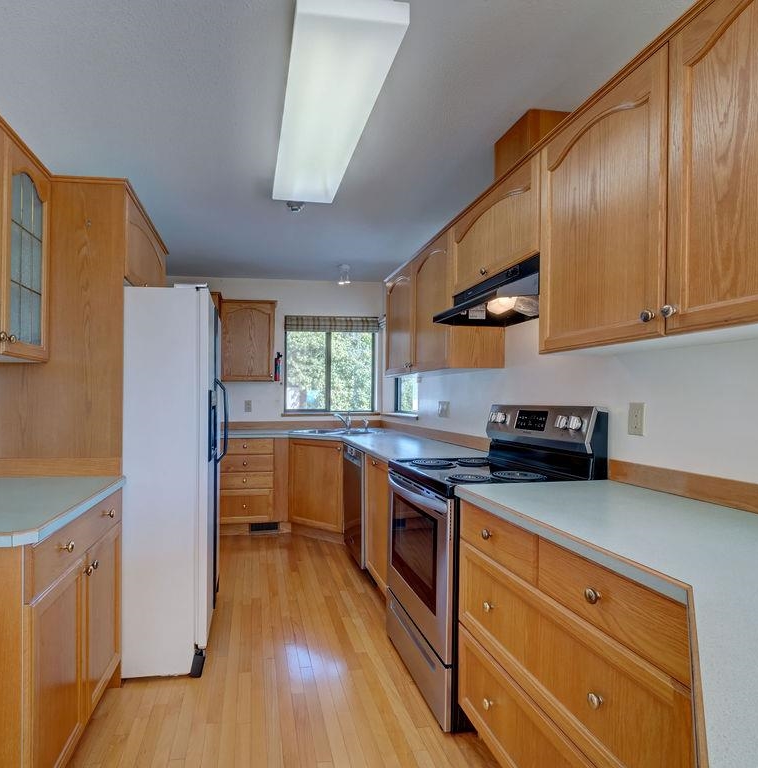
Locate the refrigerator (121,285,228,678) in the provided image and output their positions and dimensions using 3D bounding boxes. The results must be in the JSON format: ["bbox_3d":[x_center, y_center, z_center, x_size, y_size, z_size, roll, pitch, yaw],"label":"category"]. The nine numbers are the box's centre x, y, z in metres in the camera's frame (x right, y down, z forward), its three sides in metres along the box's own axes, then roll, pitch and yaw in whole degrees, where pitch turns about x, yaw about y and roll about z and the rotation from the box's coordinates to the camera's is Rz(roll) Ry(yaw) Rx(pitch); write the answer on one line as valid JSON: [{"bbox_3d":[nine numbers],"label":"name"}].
[{"bbox_3d":[-1.283,0.459,2.245,0.834,1.802,0.793,0,-2,-13],"label":"refrigerator"}]

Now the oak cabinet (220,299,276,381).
[{"bbox_3d":[-1.303,-0.415,4.157,0.525,0.783,0.330,0,-2,-12],"label":"oak cabinet"}]

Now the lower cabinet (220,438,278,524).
[{"bbox_3d":[-1.277,0.902,4.093,0.556,0.793,0.618,0,-2,-12],"label":"lower cabinet"}]

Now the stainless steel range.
[{"bbox_3d":[0.463,0.743,2.000,0.711,1.226,0.731,0,-2,-16],"label":"stainless steel range"}]

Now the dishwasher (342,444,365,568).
[{"bbox_3d":[0.088,0.892,3.228,0.628,0.819,0.628,0,-2,-16],"label":"dishwasher"}]

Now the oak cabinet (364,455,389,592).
[{"bbox_3d":[0.289,0.872,2.675,0.659,0.803,0.546,0,-2,-16],"label":"oak cabinet"}]

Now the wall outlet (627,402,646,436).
[{"bbox_3d":[0.983,0.137,1.590,0.012,0.127,0.072,0,-2,-16],"label":"wall outlet"}]

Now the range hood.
[{"bbox_3d":[0.621,-0.413,1.970,0.494,0.154,0.762,0,-2,-16],"label":"range hood"}]

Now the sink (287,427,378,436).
[{"bbox_3d":[-0.418,0.567,4.050,0.824,0.185,0.515,-1,-2,31],"label":"sink"}]

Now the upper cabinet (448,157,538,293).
[{"bbox_3d":[0.683,-0.681,1.981,0.371,0.402,0.731,0,-2,-16],"label":"upper cabinet"}]

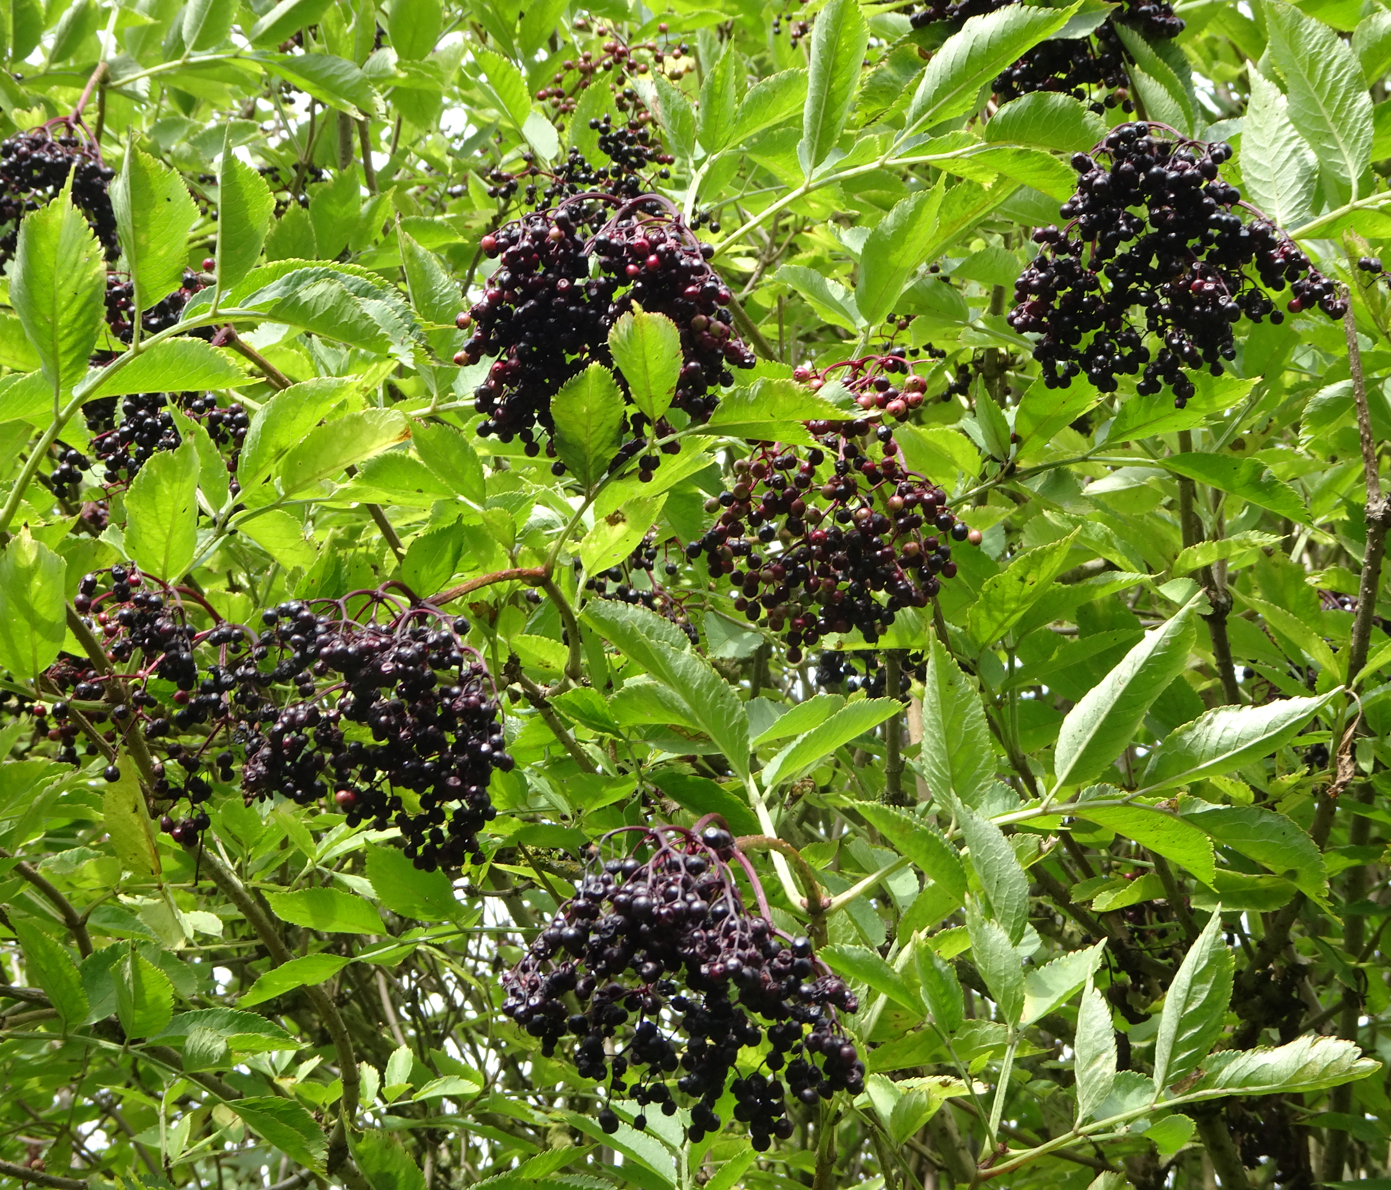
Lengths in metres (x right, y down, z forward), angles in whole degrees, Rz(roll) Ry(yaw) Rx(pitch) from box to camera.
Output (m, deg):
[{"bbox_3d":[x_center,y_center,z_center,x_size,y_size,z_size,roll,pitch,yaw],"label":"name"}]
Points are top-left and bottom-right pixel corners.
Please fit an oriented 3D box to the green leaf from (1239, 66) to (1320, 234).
[{"bbox_3d":[0.237,-0.181,1.400,0.029,0.067,0.018,-9,11,11],"label":"green leaf"}]

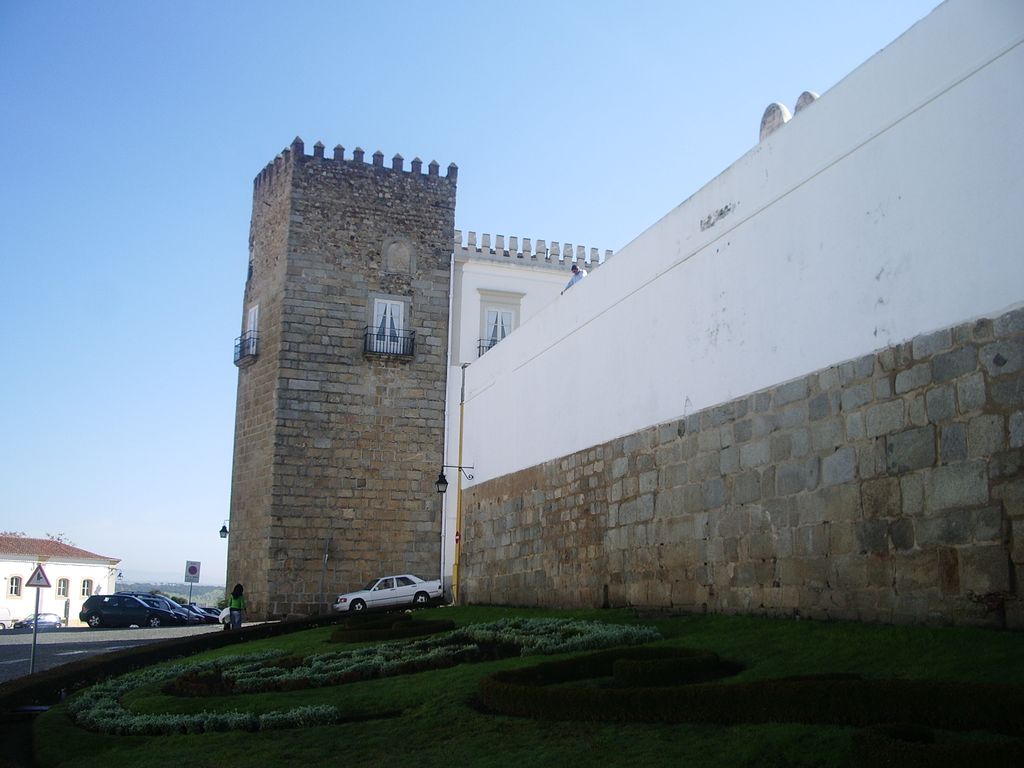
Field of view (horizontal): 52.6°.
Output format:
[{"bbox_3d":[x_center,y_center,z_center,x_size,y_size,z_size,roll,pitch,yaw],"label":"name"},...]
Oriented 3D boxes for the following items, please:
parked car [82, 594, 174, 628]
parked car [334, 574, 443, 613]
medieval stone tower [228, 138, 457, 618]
[{"bbox_3d":[-17.339,10.313,46.908,4.050,1.450,1.710,5,-11,-19],"label":"parked car"},{"bbox_3d":[-5.206,8.756,43.339,4.480,1.400,1.700,-3,-9,-22],"label":"parked car"},{"bbox_3d":[-8.162,0.333,49.945,8.400,21.900,7.600,5,-11,-21],"label":"medieval stone tower"}]

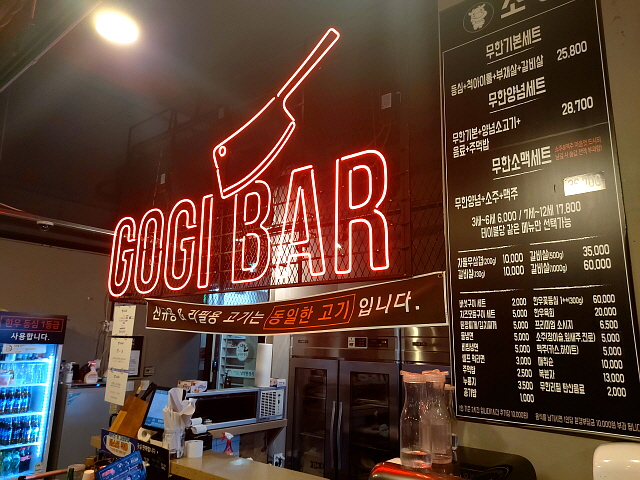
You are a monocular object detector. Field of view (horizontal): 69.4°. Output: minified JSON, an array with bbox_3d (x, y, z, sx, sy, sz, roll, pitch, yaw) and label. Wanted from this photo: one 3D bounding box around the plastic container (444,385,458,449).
[{"bbox_3d":[0.416,0.592,1.553,0.090,0.201,0.090,1,-12,0],"label":"plastic container"}]

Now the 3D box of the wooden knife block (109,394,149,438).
[{"bbox_3d":[-1.222,1.127,2.939,0.098,0.252,0.212,-9,-15,39],"label":"wooden knife block"}]

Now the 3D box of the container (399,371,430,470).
[{"bbox_3d":[0.278,0.517,1.353,0.090,0.257,0.090,1,-12,0],"label":"container"}]

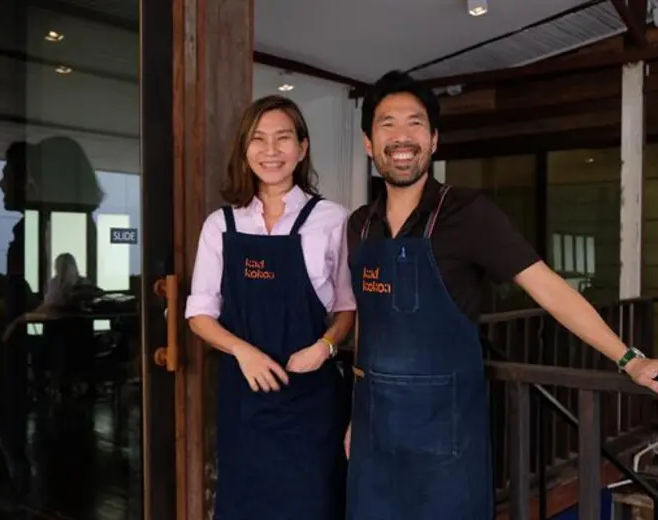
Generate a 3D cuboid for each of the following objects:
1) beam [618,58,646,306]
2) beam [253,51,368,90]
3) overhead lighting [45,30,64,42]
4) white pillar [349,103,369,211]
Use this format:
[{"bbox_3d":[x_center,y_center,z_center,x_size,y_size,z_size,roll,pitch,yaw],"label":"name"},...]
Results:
[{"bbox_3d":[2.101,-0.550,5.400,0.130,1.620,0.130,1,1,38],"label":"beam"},{"bbox_3d":[-0.125,-1.396,5.797,0.080,0.075,1.270,1,1,38],"label":"beam"},{"bbox_3d":[-1.584,-1.290,4.500,0.100,0.060,0.100,0,1,0],"label":"overhead lighting"},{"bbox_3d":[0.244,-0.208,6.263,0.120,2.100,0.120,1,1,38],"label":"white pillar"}]

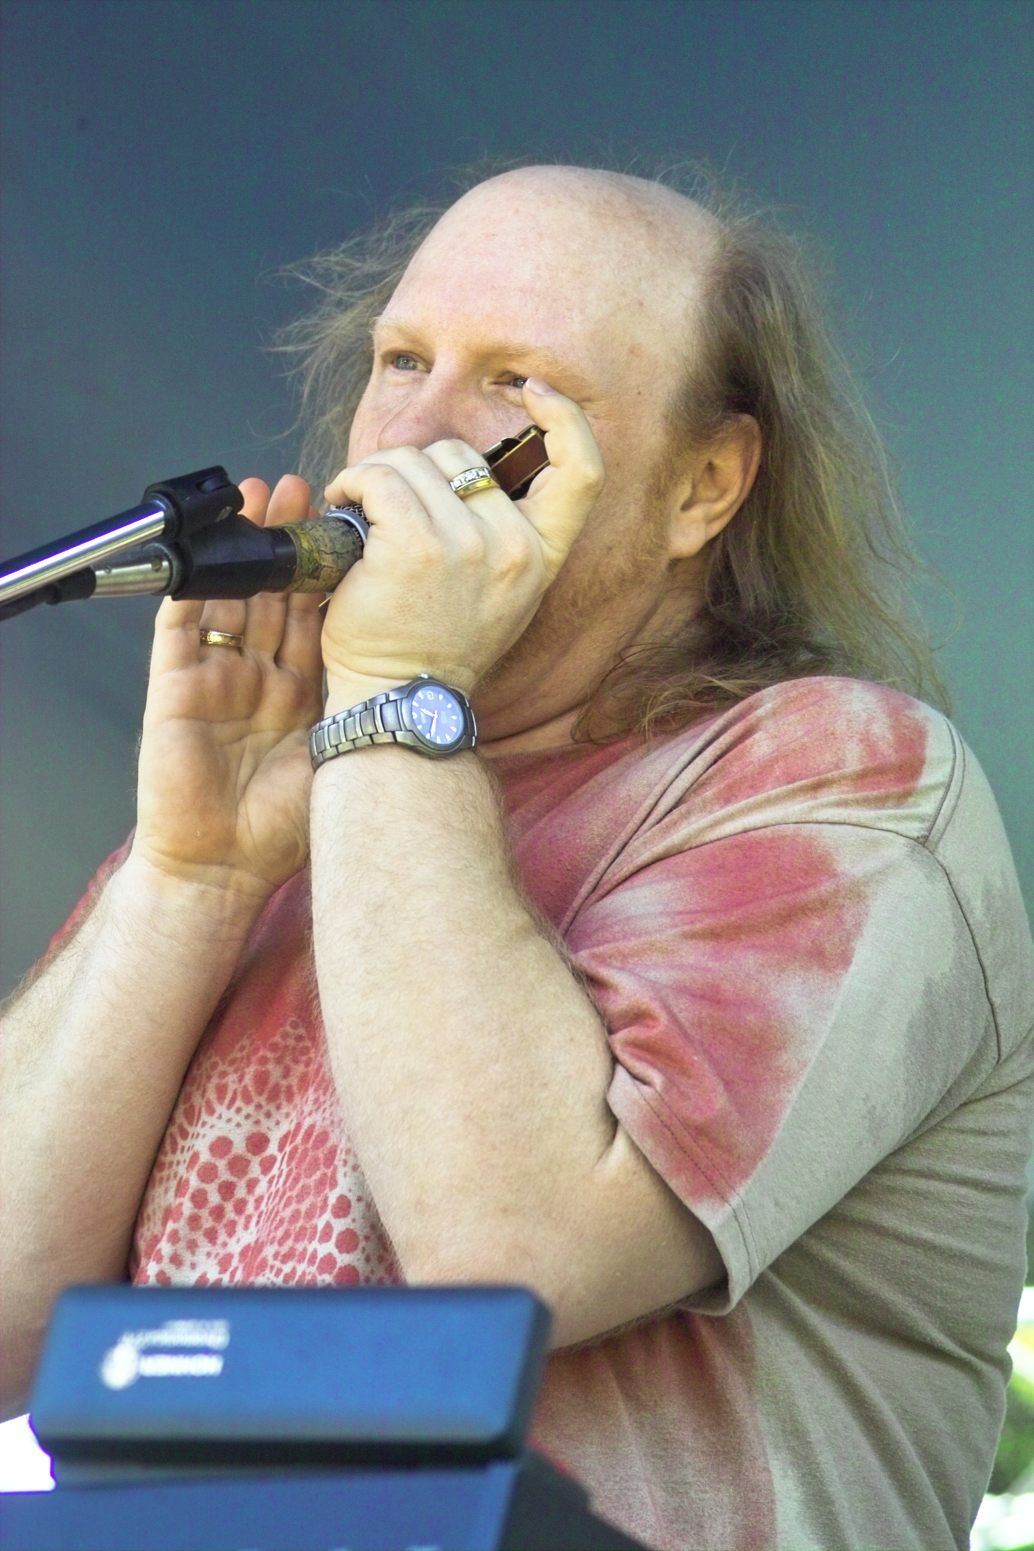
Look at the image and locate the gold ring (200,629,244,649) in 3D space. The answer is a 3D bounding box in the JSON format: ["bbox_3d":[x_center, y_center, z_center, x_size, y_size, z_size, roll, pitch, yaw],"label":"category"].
[{"bbox_3d":[-0.134,-0.062,3.500,0.021,0.006,0.021,6,0,0],"label":"gold ring"}]

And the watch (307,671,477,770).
[{"bbox_3d":[-0.055,-0.022,3.480,0.068,0.040,0.059,-18,0,-38],"label":"watch"}]

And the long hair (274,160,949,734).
[{"bbox_3d":[0.045,-0.153,3.600,0.270,0.270,0.230,-5,-15,40],"label":"long hair"}]

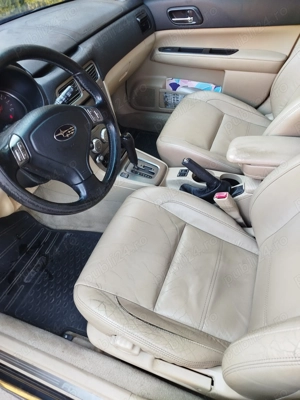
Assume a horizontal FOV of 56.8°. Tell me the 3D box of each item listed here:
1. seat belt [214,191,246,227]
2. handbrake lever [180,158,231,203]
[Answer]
[{"bbox_3d":[0.289,0.046,0.952,0.045,0.171,0.030,-16,35,42],"label":"seat belt"},{"bbox_3d":[0.194,-0.064,0.976,0.175,0.168,0.072,12,50,20],"label":"handbrake lever"}]

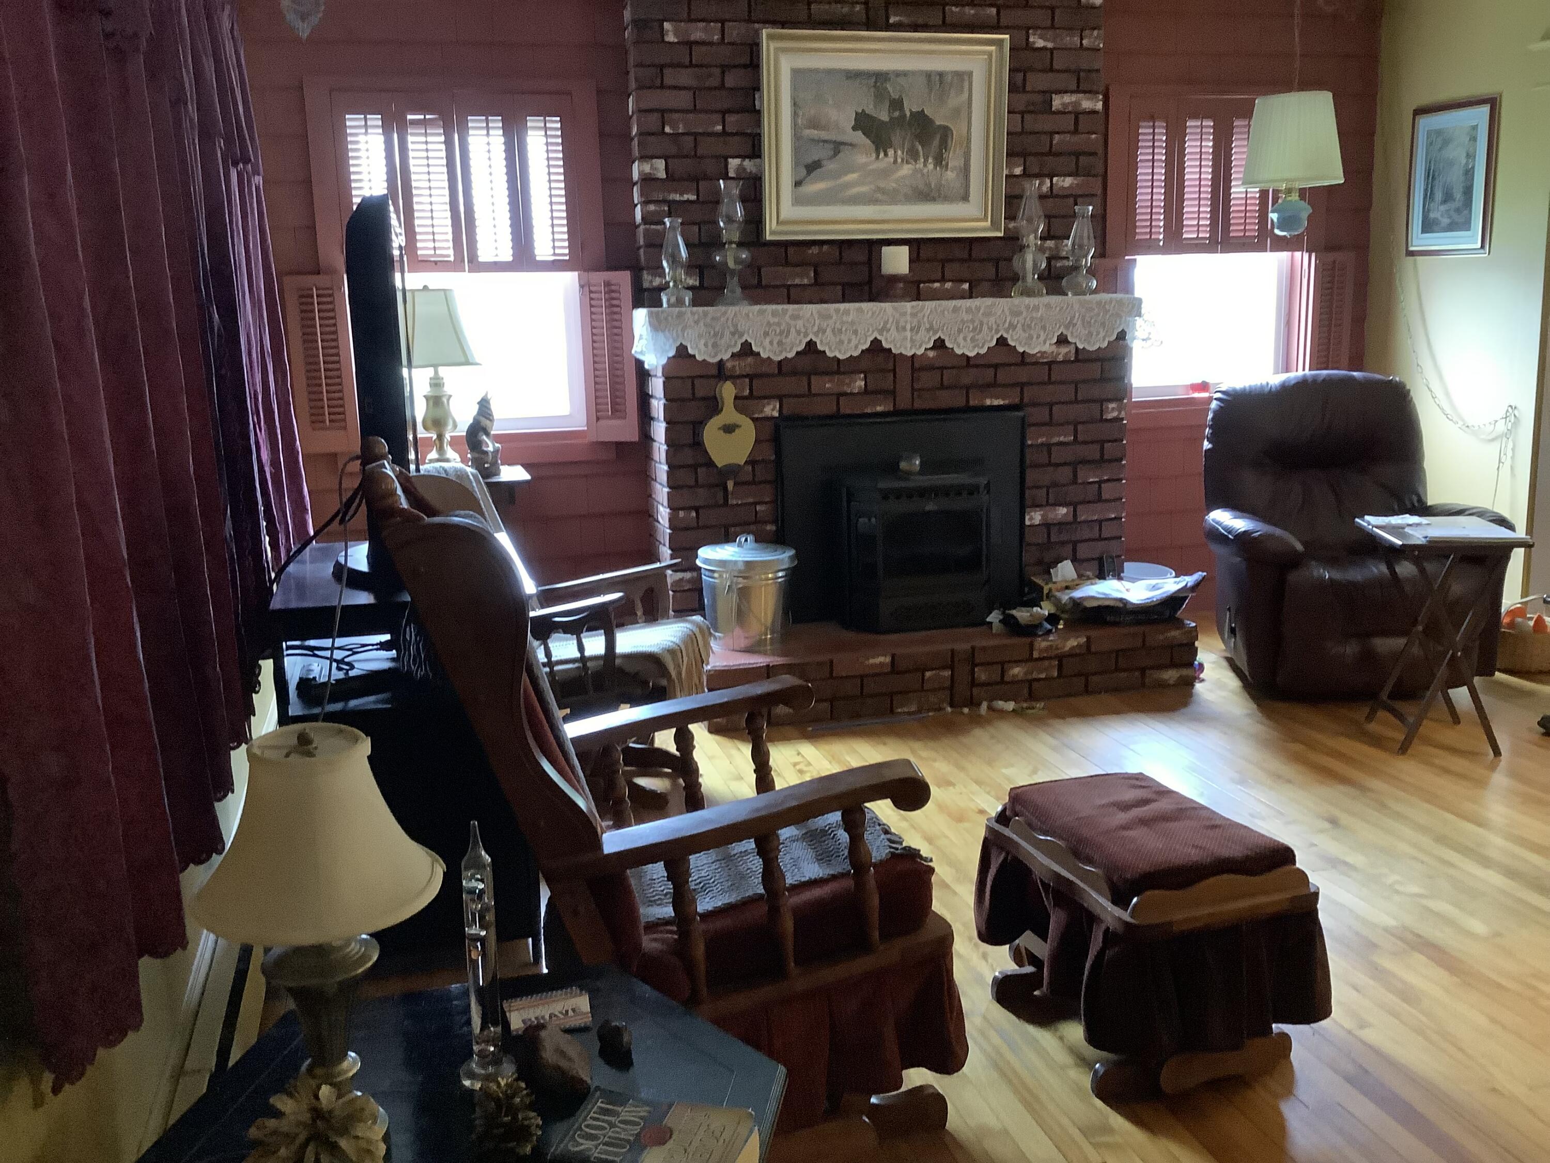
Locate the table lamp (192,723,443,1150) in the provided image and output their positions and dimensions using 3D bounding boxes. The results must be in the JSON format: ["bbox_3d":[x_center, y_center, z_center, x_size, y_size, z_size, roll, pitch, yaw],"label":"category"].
[{"bbox_3d":[-0.437,0.335,1.333,0.232,0.405,0.232,-4,11,-12],"label":"table lamp"}]

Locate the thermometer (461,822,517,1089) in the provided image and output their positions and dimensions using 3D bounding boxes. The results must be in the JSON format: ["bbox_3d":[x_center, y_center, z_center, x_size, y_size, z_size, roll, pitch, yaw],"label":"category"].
[{"bbox_3d":[-0.302,0.379,1.425,0.059,0.278,0.059,-4,11,-12],"label":"thermometer"}]

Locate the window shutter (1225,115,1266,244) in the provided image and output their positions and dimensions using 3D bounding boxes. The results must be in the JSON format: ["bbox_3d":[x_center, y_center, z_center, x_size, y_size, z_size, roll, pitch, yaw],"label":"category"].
[{"bbox_3d":[1.958,-1.679,5.784,0.200,0.575,0.030,-4,11,-12],"label":"window shutter"}]

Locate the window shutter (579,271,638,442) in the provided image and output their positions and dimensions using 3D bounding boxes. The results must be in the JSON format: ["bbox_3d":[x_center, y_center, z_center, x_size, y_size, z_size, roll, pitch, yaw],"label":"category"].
[{"bbox_3d":[-0.631,-0.855,5.301,0.205,0.640,0.035,-3,10,-6],"label":"window shutter"}]

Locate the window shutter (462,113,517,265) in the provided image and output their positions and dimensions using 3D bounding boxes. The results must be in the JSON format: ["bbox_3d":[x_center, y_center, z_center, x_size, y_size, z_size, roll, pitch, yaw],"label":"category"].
[{"bbox_3d":[-0.979,-1.356,4.783,0.175,0.537,0.030,-5,12,-15],"label":"window shutter"}]

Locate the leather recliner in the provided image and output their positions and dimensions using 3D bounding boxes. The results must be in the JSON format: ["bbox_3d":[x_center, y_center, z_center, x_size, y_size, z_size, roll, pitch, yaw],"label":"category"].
[{"bbox_3d":[1.967,-0.186,4.872,0.950,1.050,0.910,-2,12,-1],"label":"leather recliner"}]

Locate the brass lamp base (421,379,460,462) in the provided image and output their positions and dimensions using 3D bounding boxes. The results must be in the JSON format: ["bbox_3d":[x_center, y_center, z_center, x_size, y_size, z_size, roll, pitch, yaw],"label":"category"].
[{"bbox_3d":[-1.146,-0.533,4.733,0.140,0.337,0.140,-5,12,-15],"label":"brass lamp base"}]

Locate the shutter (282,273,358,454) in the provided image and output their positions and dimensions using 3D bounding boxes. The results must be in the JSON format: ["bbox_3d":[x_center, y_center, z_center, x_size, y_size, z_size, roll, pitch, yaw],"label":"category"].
[{"bbox_3d":[-1.543,-0.742,4.737,0.195,0.597,0.045,-5,12,-15],"label":"shutter"}]

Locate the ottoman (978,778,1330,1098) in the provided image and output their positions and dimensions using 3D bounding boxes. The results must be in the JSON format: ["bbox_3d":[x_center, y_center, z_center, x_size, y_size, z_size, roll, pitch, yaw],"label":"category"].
[{"bbox_3d":[0.680,0.644,2.599,0.430,0.424,0.560,-5,12,-18],"label":"ottoman"}]

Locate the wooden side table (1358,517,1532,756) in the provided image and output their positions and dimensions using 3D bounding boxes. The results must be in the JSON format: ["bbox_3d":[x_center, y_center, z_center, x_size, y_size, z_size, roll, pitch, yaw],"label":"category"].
[{"bbox_3d":[1.994,0.165,4.181,0.368,0.646,0.445,-1,12,4],"label":"wooden side table"}]

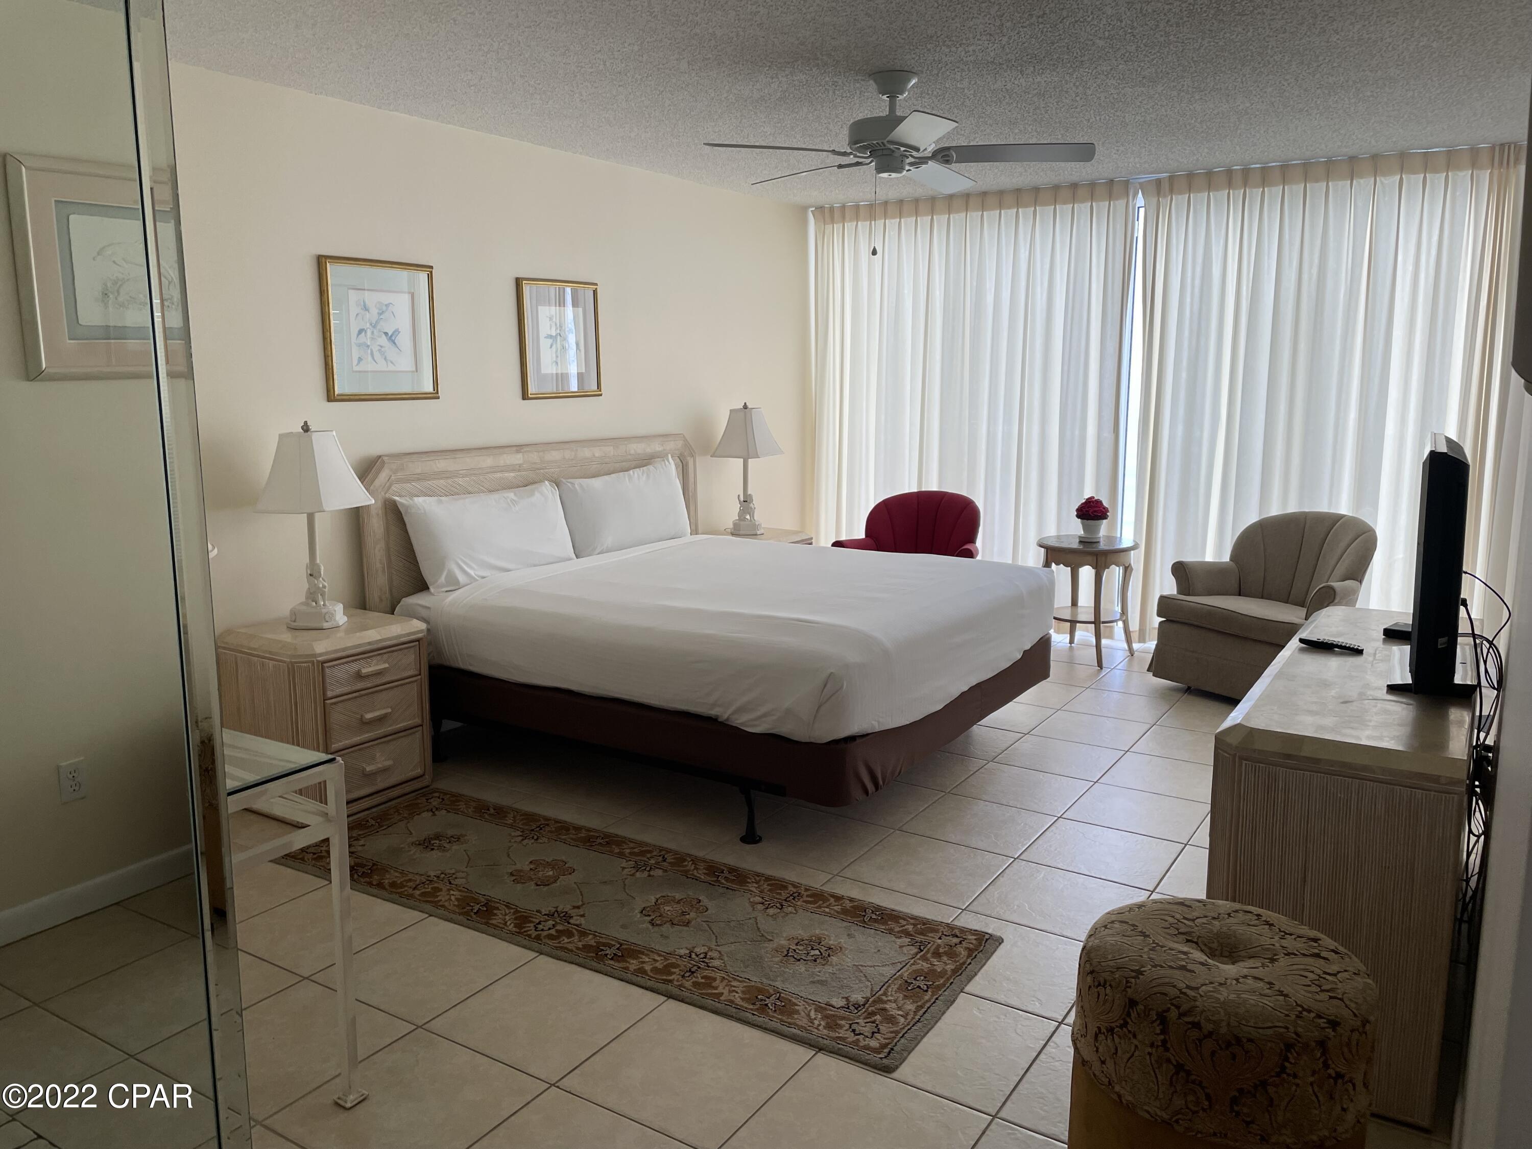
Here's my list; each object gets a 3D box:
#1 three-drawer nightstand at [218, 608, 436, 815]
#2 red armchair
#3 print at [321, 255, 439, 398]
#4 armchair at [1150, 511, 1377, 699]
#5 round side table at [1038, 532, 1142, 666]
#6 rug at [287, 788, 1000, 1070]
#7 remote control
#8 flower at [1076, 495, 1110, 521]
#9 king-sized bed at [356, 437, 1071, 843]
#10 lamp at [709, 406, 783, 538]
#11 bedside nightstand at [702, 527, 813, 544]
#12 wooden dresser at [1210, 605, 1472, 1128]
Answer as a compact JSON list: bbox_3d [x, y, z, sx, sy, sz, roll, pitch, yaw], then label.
[{"bbox_3d":[-1.553,0.498,4.140,0.447,0.616,0.599,7,12,32],"label":"three-drawer nightstand"},{"bbox_3d":[0.781,-0.028,6.572,0.781,0.836,0.793,9,13,39],"label":"red armchair"},{"bbox_3d":[-1.474,-0.934,4.428,0.028,0.525,0.531,7,12,32],"label":"print"},{"bbox_3d":[2.469,0.134,5.702,0.793,0.836,0.781,-7,12,-36],"label":"armchair"},{"bbox_3d":[1.742,0.139,6.259,0.557,0.627,0.557,0,10,0],"label":"round side table"},{"bbox_3d":[-0.457,0.939,3.401,2.165,0.015,0.713,6,12,31],"label":"rug"},{"bbox_3d":[1.528,0.188,3.107,0.045,0.022,0.160,-9,14,-44],"label":"remote control"},{"bbox_3d":[1.719,-0.346,6.068,0.185,0.137,0.185,7,12,32],"label":"flower"},{"bbox_3d":[-0.109,0.093,4.797,2.127,1.203,2.144,7,12,32],"label":"king-sized bed"},{"bbox_3d":[-0.093,-0.578,6.313,0.348,0.718,0.335,7,12,32],"label":"lamp"},{"bbox_3d":[-0.027,0.081,6.379,0.468,0.602,0.583,7,12,32],"label":"bedside nightstand"},{"bbox_3d":[1.584,0.617,3.083,0.490,0.781,1.637,7,12,32],"label":"wooden dresser"}]

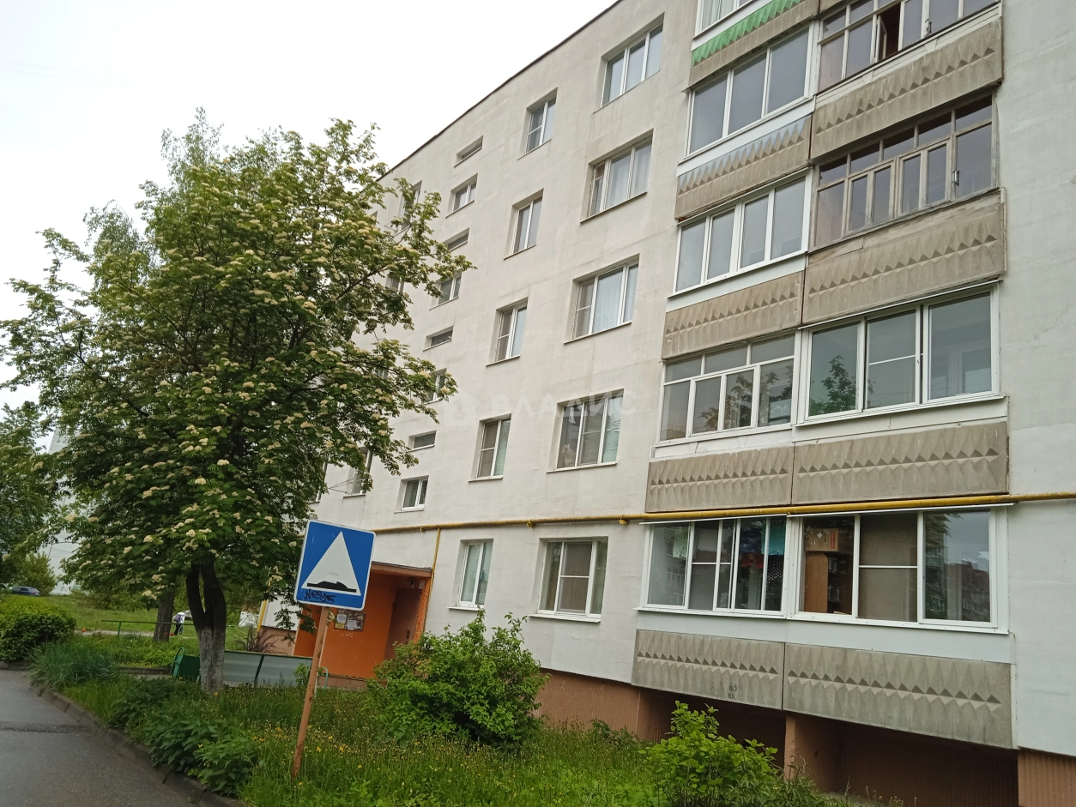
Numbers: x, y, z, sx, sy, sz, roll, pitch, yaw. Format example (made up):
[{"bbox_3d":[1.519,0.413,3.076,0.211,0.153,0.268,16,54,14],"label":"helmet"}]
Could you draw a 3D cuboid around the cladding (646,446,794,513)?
[{"bbox_3d":[2.842,1.265,13.854,0.140,0.875,3.045,18,-18,-33],"label":"cladding"}]

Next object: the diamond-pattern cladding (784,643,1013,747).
[{"bbox_3d":[4.297,3.522,10.691,0.140,0.885,3.020,18,-18,-33],"label":"diamond-pattern cladding"}]

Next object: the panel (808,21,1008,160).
[{"bbox_3d":[5.385,-4.539,12.897,0.140,0.960,2.985,18,-18,-33],"label":"panel"}]

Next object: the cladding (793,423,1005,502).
[{"bbox_3d":[4.651,0.843,11.435,0.140,0.860,3.035,18,-18,-33],"label":"cladding"}]

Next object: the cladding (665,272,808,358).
[{"bbox_3d":[3.220,-1.405,14.561,0.140,0.890,3.005,18,-18,-33],"label":"cladding"}]

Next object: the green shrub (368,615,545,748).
[{"bbox_3d":[-1.103,3.780,12.246,2.350,1.680,2.100,8,-15,-1],"label":"green shrub"}]

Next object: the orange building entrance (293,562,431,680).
[{"bbox_3d":[-4.318,5.140,20.679,1.850,2.800,3.250,18,-18,-33],"label":"orange building entrance"}]

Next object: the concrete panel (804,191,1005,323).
[{"bbox_3d":[5.032,-1.885,12.164,0.140,1.060,2.990,18,-18,-33],"label":"concrete panel"}]

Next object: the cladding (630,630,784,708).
[{"bbox_3d":[2.508,3.951,13.079,0.140,0.885,2.980,18,-18,-33],"label":"cladding"}]

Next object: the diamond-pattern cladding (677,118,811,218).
[{"bbox_3d":[3.570,-4.069,15.303,0.140,0.935,3.005,18,-18,-33],"label":"diamond-pattern cladding"}]

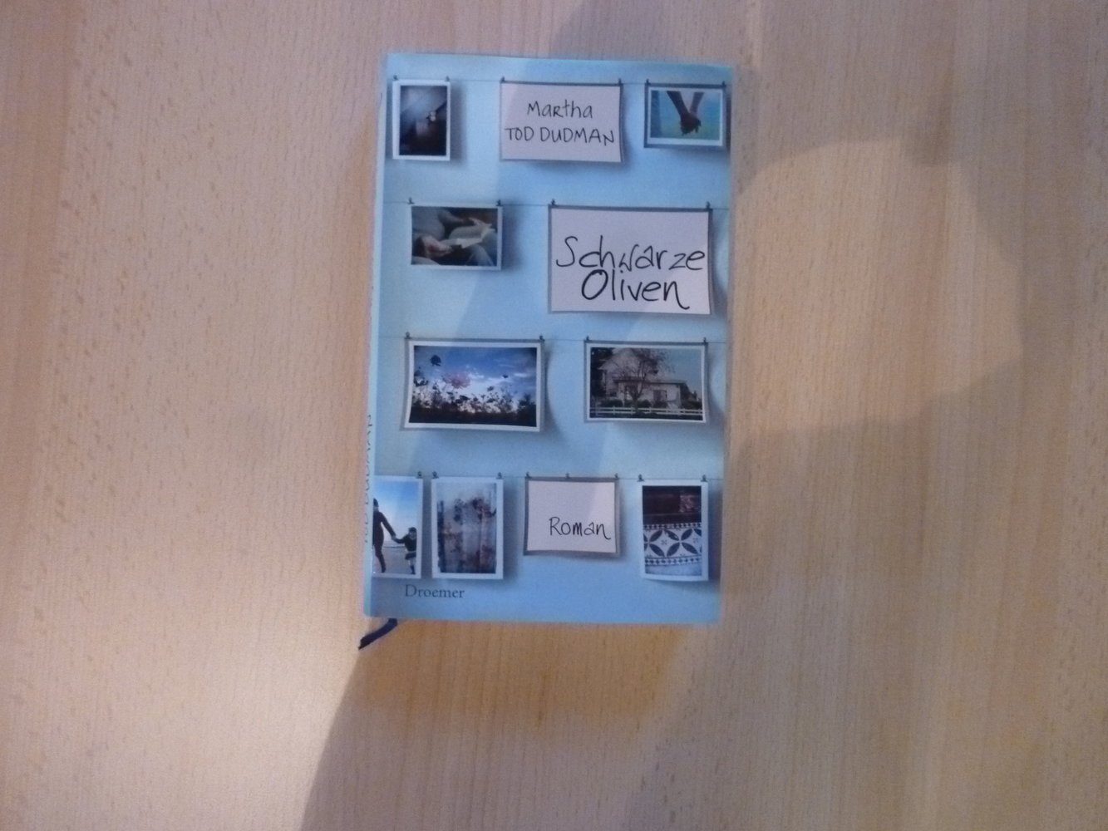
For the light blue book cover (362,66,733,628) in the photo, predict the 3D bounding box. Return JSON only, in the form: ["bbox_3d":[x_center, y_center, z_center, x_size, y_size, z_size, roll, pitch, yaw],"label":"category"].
[{"bbox_3d":[-0.002,-0.028,0.311,0.133,0.024,0.209,1,89,-2],"label":"light blue book cover"}]

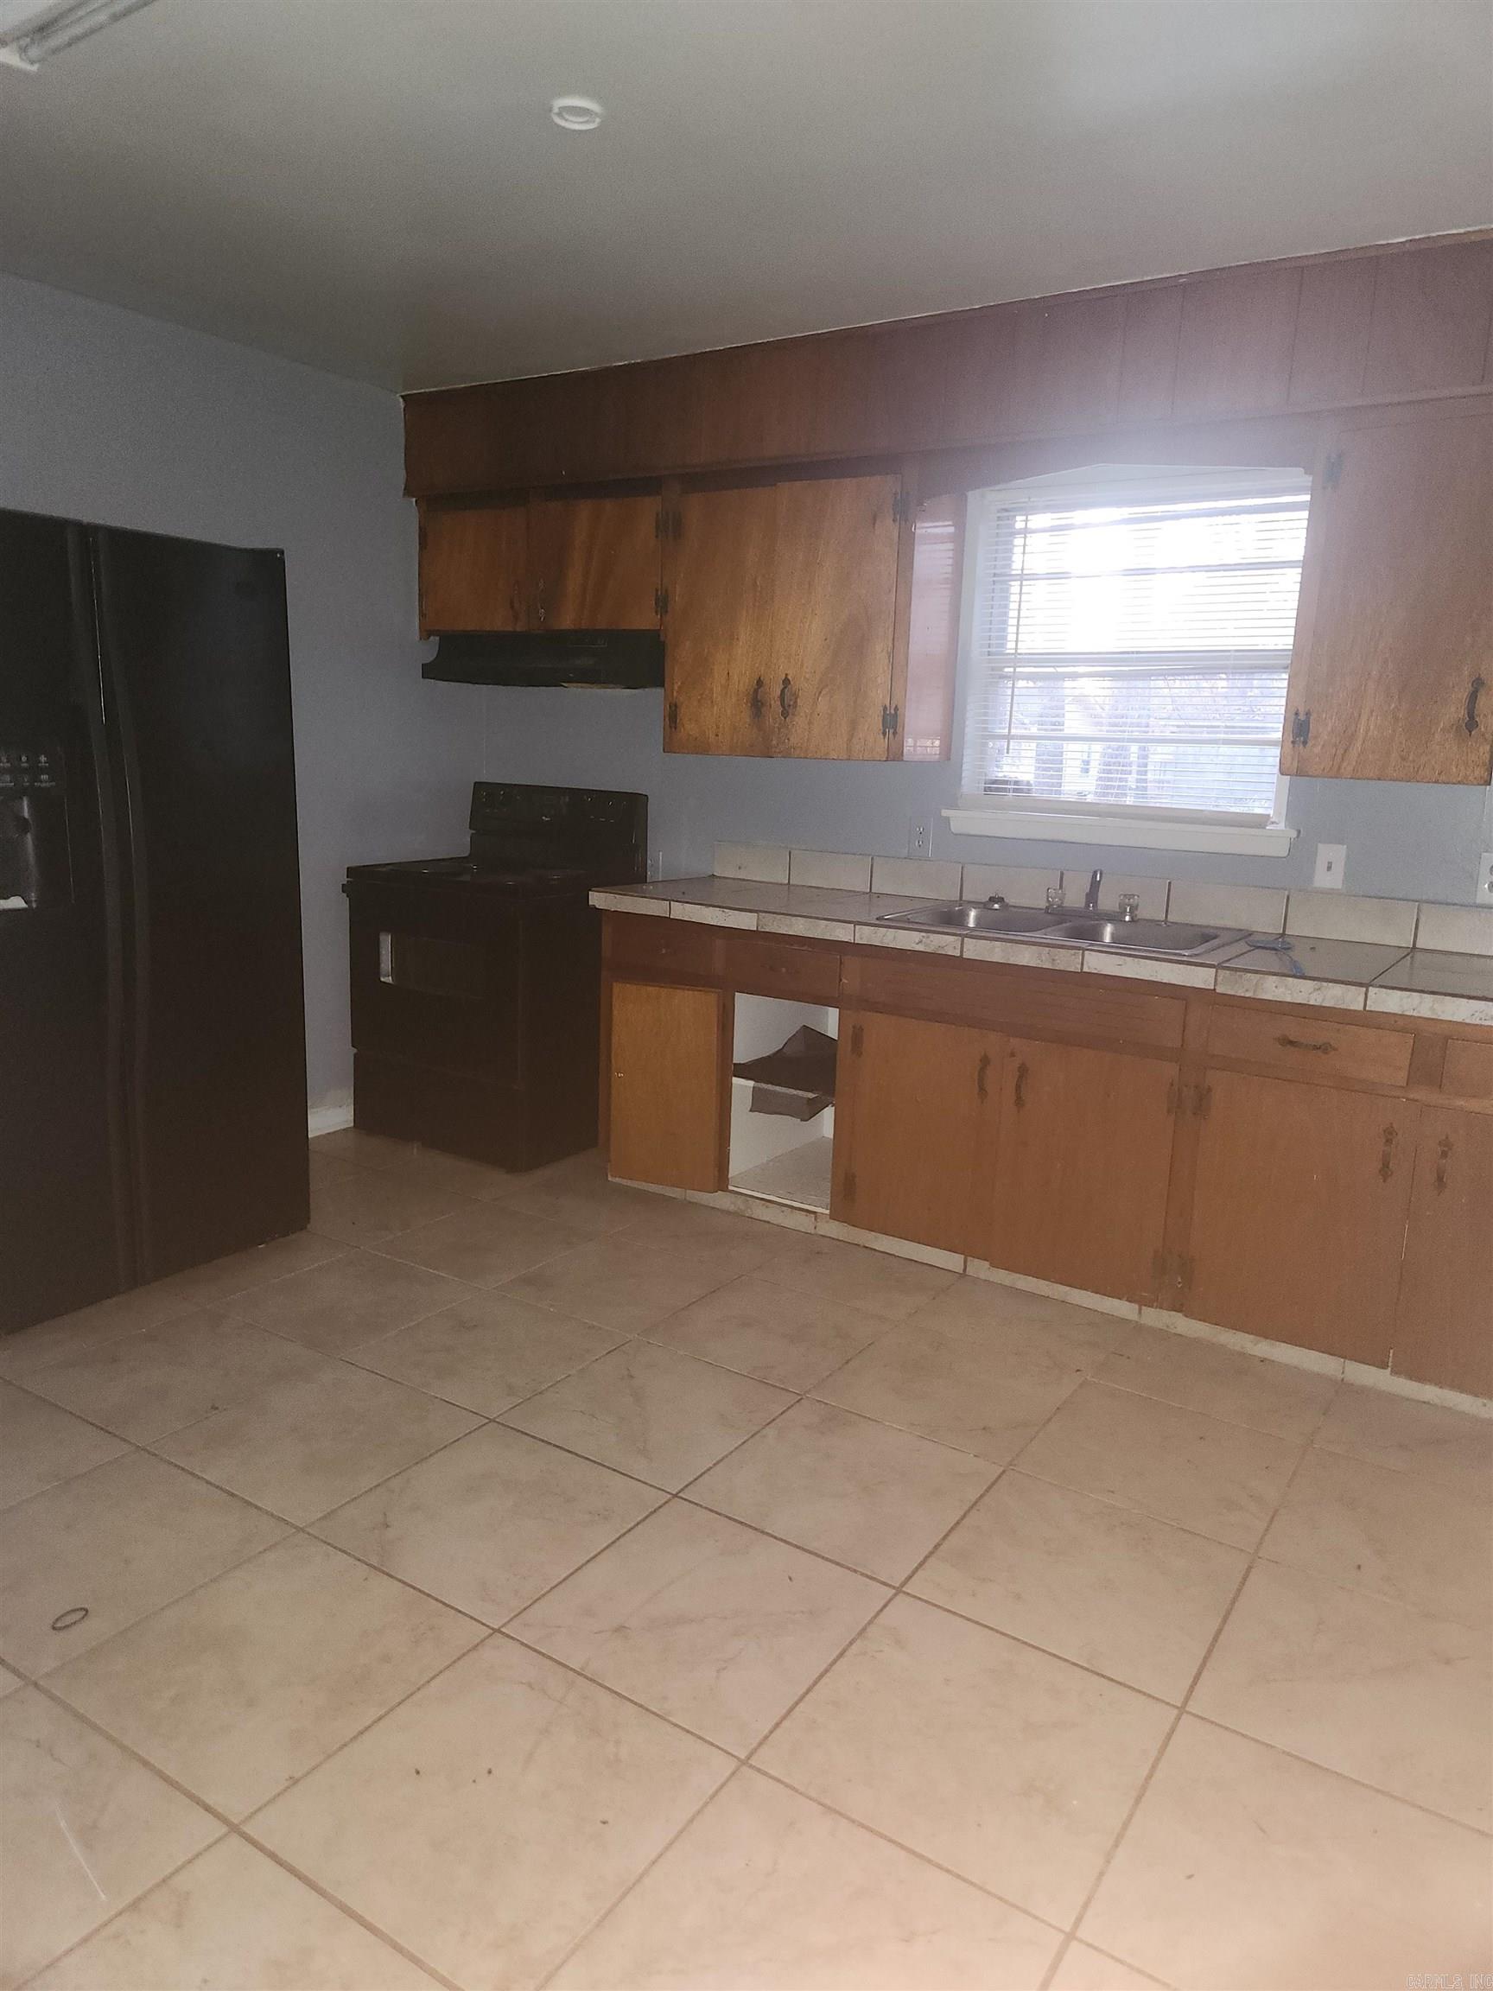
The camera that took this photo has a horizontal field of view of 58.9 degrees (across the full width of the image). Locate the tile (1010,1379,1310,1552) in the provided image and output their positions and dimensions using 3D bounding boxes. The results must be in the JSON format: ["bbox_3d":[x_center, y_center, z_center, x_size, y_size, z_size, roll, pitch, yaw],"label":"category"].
[{"bbox_3d":[0.808,0.897,2.572,0.447,0.010,0.447,9,13,33],"label":"tile"}]

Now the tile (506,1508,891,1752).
[{"bbox_3d":[-0.067,0.992,2.123,0.459,0.010,0.459,9,13,33],"label":"tile"}]

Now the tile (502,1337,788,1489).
[{"bbox_3d":[-0.197,0.866,2.752,0.459,0.010,0.459,9,13,33],"label":"tile"}]

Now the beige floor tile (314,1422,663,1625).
[{"bbox_3d":[-0.444,0.909,2.315,0.447,0.010,0.447,9,13,33],"label":"beige floor tile"}]

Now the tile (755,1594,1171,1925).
[{"bbox_3d":[0.319,1.051,1.874,0.459,0.010,0.459,9,13,33],"label":"tile"}]

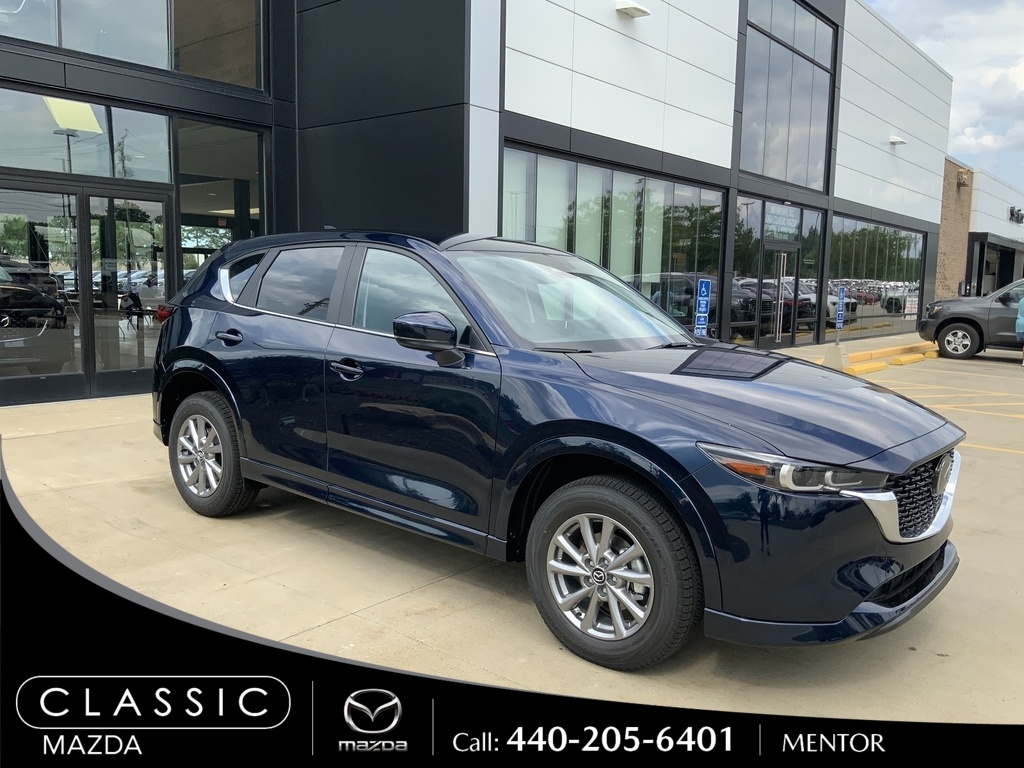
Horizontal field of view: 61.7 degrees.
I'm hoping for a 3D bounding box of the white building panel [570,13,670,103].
[{"bbox_3d":[1.630,-4.797,12.774,0.060,0.763,2.585,7,9,39],"label":"white building panel"}]

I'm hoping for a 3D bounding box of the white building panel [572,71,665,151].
[{"bbox_3d":[1.599,-3.988,12.707,0.070,0.749,2.562,7,9,39],"label":"white building panel"}]

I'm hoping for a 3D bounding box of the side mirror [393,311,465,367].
[{"bbox_3d":[-0.347,-0.190,3.559,0.190,0.225,0.230,8,10,39],"label":"side mirror"}]

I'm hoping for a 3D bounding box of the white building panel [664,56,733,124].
[{"bbox_3d":[3.244,-5.003,14.755,0.060,0.764,2.542,7,9,39],"label":"white building panel"}]

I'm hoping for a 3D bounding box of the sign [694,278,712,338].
[{"bbox_3d":[2.567,-1.004,11.467,0.030,0.790,0.305,8,8,38],"label":"sign"}]

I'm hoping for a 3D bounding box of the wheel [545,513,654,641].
[{"bbox_3d":[0.370,0.705,3.224,0.468,0.468,0.180,8,10,39],"label":"wheel"}]

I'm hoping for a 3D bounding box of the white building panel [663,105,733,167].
[{"bbox_3d":[3.224,-4.248,14.841,0.060,0.756,2.546,7,9,39],"label":"white building panel"}]

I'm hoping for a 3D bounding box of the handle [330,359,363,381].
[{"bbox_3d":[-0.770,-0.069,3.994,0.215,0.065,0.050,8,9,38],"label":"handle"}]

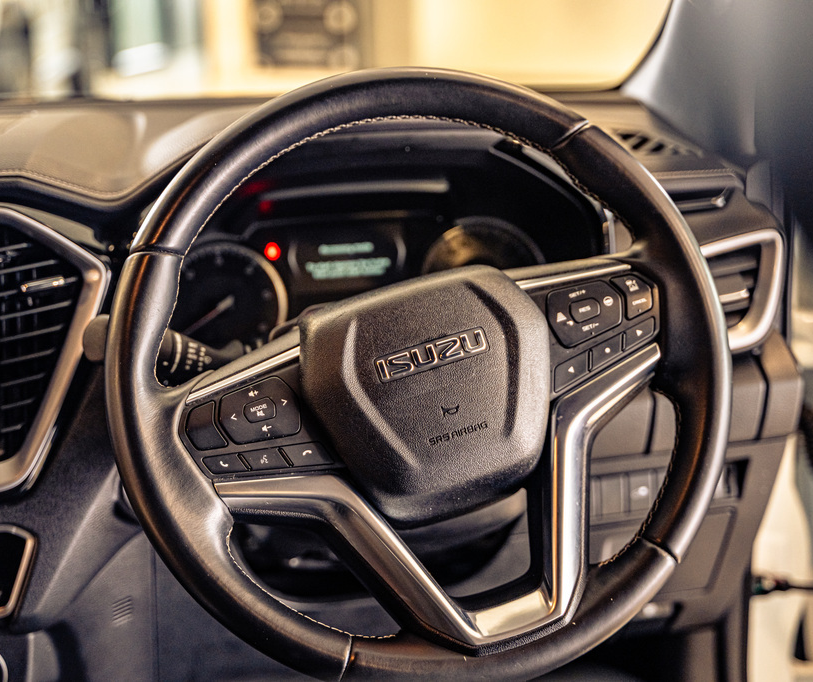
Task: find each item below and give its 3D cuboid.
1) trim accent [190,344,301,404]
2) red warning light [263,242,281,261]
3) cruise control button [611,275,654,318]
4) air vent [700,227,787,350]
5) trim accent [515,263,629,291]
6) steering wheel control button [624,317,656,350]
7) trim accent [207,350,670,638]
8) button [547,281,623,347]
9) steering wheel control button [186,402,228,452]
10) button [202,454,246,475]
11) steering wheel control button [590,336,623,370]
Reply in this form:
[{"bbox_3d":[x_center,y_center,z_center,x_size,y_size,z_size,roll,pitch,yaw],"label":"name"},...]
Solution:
[{"bbox_3d":[-0.096,0.020,0.849,0.076,0.005,0.009,-25,-5,-18],"label":"trim accent"},{"bbox_3d":[-0.098,-0.065,1.050,0.011,0.011,0.004,-3,2,-11],"label":"red warning light"},{"bbox_3d":[0.141,-0.028,0.894,0.022,0.027,0.009,-18,-7,-7],"label":"cruise control button"},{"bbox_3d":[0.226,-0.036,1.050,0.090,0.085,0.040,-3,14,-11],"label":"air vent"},{"bbox_3d":[0.103,-0.039,0.893,0.073,0.005,0.009,-9,-8,-6],"label":"trim accent"},{"bbox_3d":[0.143,-0.004,0.890,0.027,0.009,0.008,-27,-6,-8],"label":"steering wheel control button"},{"bbox_3d":[0.042,0.107,0.860,0.286,0.139,0.036,-17,-7,-12],"label":"trim accent"},{"bbox_3d":[0.110,-0.019,0.890,0.048,0.037,0.010,-18,-7,-7],"label":"button"},{"bbox_3d":[-0.117,0.050,0.837,0.020,0.027,0.009,-16,-7,-17],"label":"steering wheel control button"},{"bbox_3d":[-0.104,0.072,0.835,0.025,0.011,0.008,-7,-10,-16],"label":"button"},{"bbox_3d":[0.123,0.007,0.887,0.028,0.011,0.008,-27,-6,-8],"label":"steering wheel control button"}]

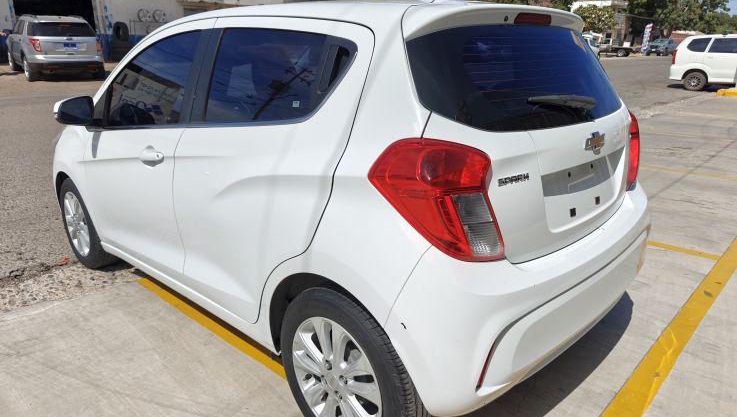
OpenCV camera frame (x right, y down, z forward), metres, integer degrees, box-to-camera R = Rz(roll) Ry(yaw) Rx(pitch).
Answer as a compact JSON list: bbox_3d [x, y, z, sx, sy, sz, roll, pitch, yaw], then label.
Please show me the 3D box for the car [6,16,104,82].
[{"bbox_3d":[-10.245,-5.276,15.854,2.050,1.790,5.000,-15,24,-39],"label":"car"}]

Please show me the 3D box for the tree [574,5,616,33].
[{"bbox_3d":[21.319,-16.905,46.000,3.700,4.600,3.600,10,21,26],"label":"tree"}]

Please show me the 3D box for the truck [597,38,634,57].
[{"bbox_3d":[20.587,-14.134,43.000,1.850,1.750,5.000,-16,25,-41],"label":"truck"}]

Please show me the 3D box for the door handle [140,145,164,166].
[{"bbox_3d":[-0.967,-0.236,2.184,0.205,0.085,0.055,17,24,40],"label":"door handle"}]

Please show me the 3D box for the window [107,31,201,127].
[{"bbox_3d":[-1.001,-0.578,2.253,0.880,0.430,0.080,14,8,41],"label":"window"}]

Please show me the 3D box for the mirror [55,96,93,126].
[{"bbox_3d":[-1.431,-0.471,2.382,0.140,0.145,0.200,14,22,41],"label":"mirror"}]

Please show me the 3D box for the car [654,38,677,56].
[{"bbox_3d":[30.012,-16.384,50.000,4.800,1.750,1.850,-15,23,-35],"label":"car"}]

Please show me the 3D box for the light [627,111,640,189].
[{"bbox_3d":[1.120,-0.307,2.248,0.300,0.340,0.240,17,24,40],"label":"light"}]

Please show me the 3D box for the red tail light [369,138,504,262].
[{"bbox_3d":[0.179,-0.022,1.311,0.250,0.330,0.280,-13,21,-36],"label":"red tail light"}]

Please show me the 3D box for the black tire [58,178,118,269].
[{"bbox_3d":[-1.831,0.089,3.214,0.585,0.585,0.200,17,24,40],"label":"black tire"}]

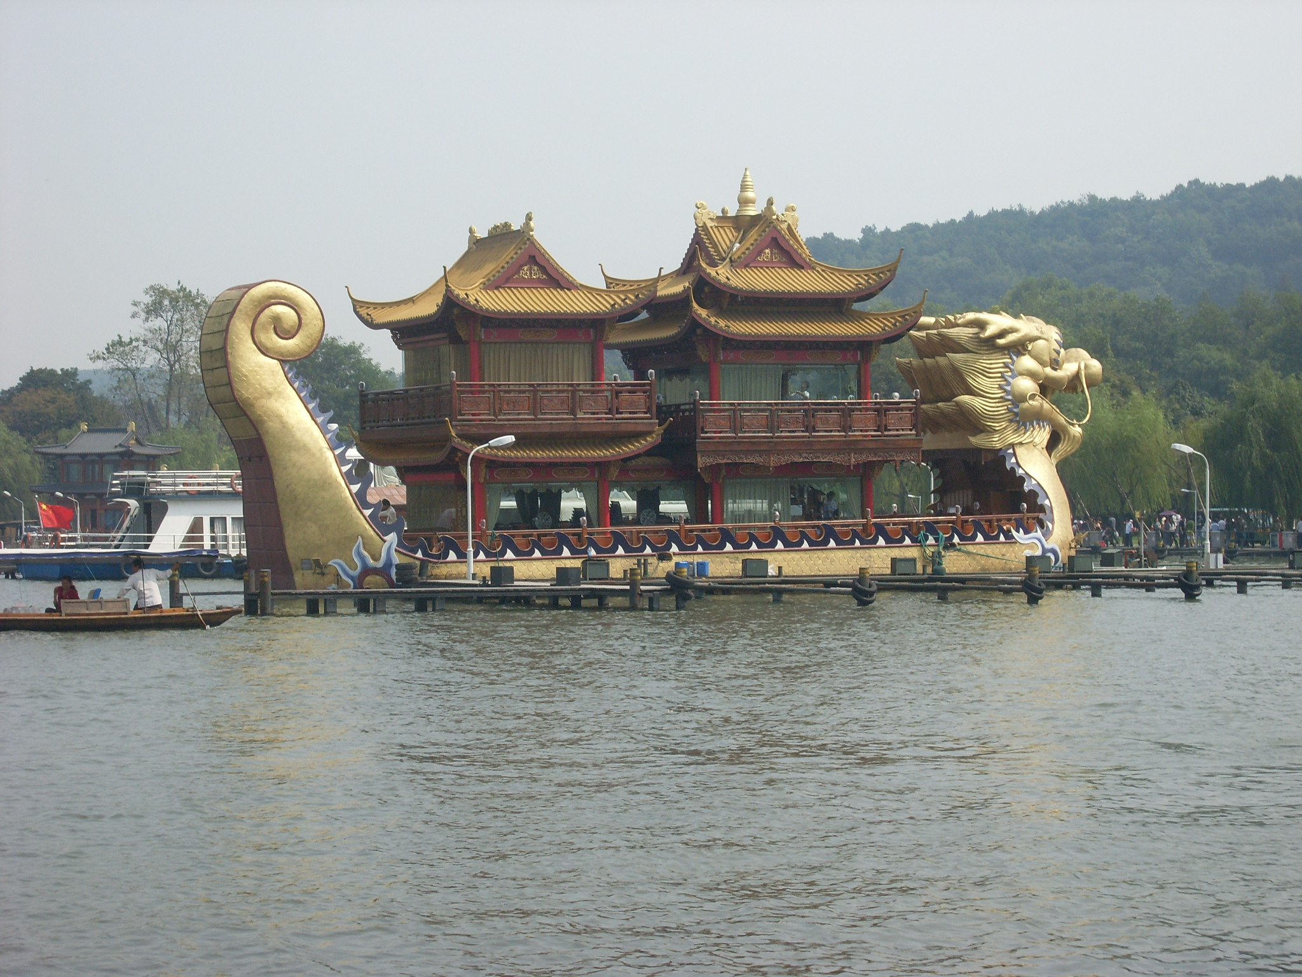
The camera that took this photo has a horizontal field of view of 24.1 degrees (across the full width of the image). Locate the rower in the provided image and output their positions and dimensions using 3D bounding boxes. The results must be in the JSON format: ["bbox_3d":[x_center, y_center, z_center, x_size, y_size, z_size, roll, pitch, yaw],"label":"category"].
[{"bbox_3d":[-8.400,1.680,51.000,0.900,1.050,0.650,1,-1,-30],"label":"rower"}]

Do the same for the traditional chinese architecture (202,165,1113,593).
[{"bbox_3d":[1.030,-2.550,75.200,24.600,10.800,6.400,1,-1,-27],"label":"traditional chinese architecture"}]

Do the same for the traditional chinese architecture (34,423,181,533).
[{"bbox_3d":[-43.700,-0.570,245.000,9.600,9.600,7.500,0,-1,24],"label":"traditional chinese architecture"}]

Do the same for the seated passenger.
[{"bbox_3d":[-9.840,1.850,51.000,0.600,0.800,0.500,1,-1,-41],"label":"seated passenger"}]

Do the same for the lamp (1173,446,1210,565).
[{"bbox_3d":[14.200,0.450,80.000,1.050,3.280,0.300,0,-1,-9],"label":"lamp"}]

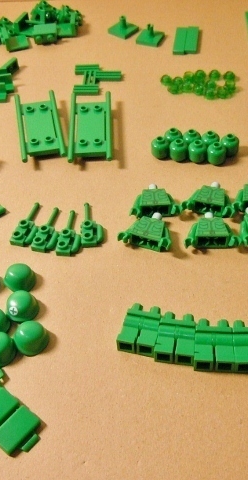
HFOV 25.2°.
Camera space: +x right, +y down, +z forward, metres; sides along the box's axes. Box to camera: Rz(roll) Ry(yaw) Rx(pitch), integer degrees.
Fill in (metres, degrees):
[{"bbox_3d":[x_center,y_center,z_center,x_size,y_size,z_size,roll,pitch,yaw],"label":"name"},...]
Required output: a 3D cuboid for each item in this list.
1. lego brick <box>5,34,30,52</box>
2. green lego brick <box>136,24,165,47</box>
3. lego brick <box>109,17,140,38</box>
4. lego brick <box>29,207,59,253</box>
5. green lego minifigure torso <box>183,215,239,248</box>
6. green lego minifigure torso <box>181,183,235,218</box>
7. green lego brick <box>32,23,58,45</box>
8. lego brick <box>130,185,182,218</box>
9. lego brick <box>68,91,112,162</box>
[{"bbox_3d":[-0.076,-0.140,0.395,0.016,0.007,0.008,-15,49,-10],"label":"lego brick"},{"bbox_3d":[0.019,-0.146,0.391,0.016,0.013,0.016,14,51,16],"label":"green lego brick"},{"bbox_3d":[0.000,-0.152,0.395,0.016,0.011,0.016,30,56,27],"label":"lego brick"},{"bbox_3d":[-0.036,-0.006,0.274,0.011,0.005,0.029,10,50,12],"label":"lego brick"},{"bbox_3d":[0.043,-0.005,0.270,0.026,0.009,0.019,0,49,5],"label":"green lego minifigure torso"},{"bbox_3d":[0.044,-0.021,0.279,0.025,0.010,0.021,11,50,13],"label":"green lego minifigure torso"},{"bbox_3d":[-0.056,-0.148,0.398,0.016,0.008,0.011,-3,60,0],"label":"green lego brick"},{"bbox_3d":[0.016,-0.021,0.285,0.025,0.009,0.019,-1,49,4],"label":"lego brick"},{"bbox_3d":[-0.019,-0.065,0.324,0.024,0.010,0.065,-3,49,1],"label":"lego brick"}]

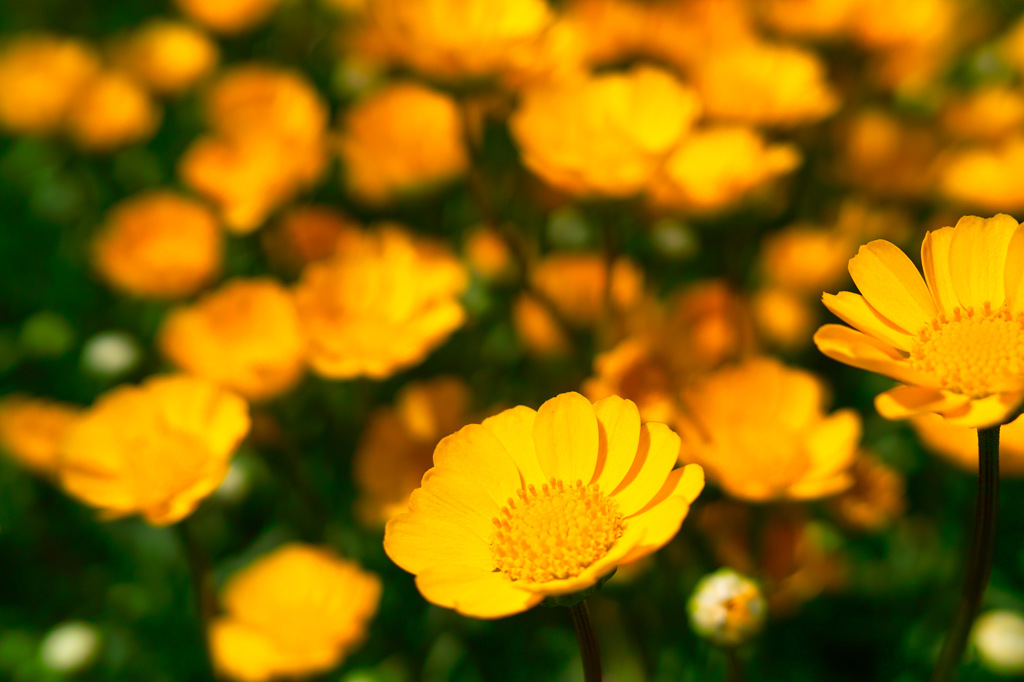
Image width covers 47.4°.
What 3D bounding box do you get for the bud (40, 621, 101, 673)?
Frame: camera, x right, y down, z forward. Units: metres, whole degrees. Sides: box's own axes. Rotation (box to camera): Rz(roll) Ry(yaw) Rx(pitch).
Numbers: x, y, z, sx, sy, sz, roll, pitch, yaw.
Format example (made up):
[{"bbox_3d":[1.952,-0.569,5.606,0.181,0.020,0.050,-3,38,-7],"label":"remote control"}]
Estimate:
[{"bbox_3d":[-0.102,0.071,0.270,0.013,0.012,0.013,12,20,0],"label":"bud"}]

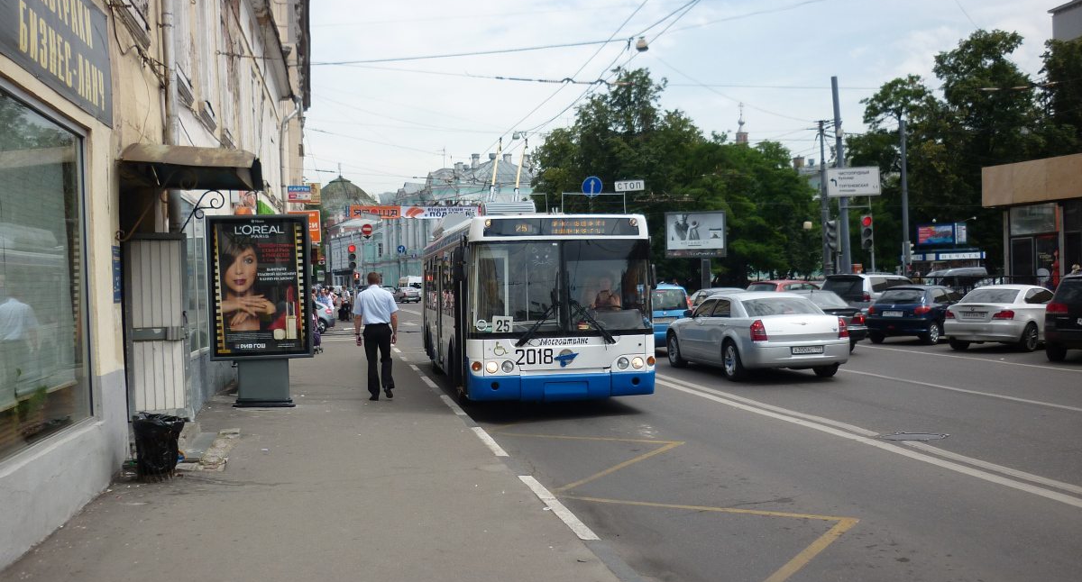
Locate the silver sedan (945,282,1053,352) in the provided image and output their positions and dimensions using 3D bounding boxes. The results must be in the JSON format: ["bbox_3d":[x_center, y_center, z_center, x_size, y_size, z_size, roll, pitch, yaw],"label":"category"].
[{"bbox_3d":[10.660,0.595,23.550,1.750,1.420,4.350,-1,1,40],"label":"silver sedan"}]

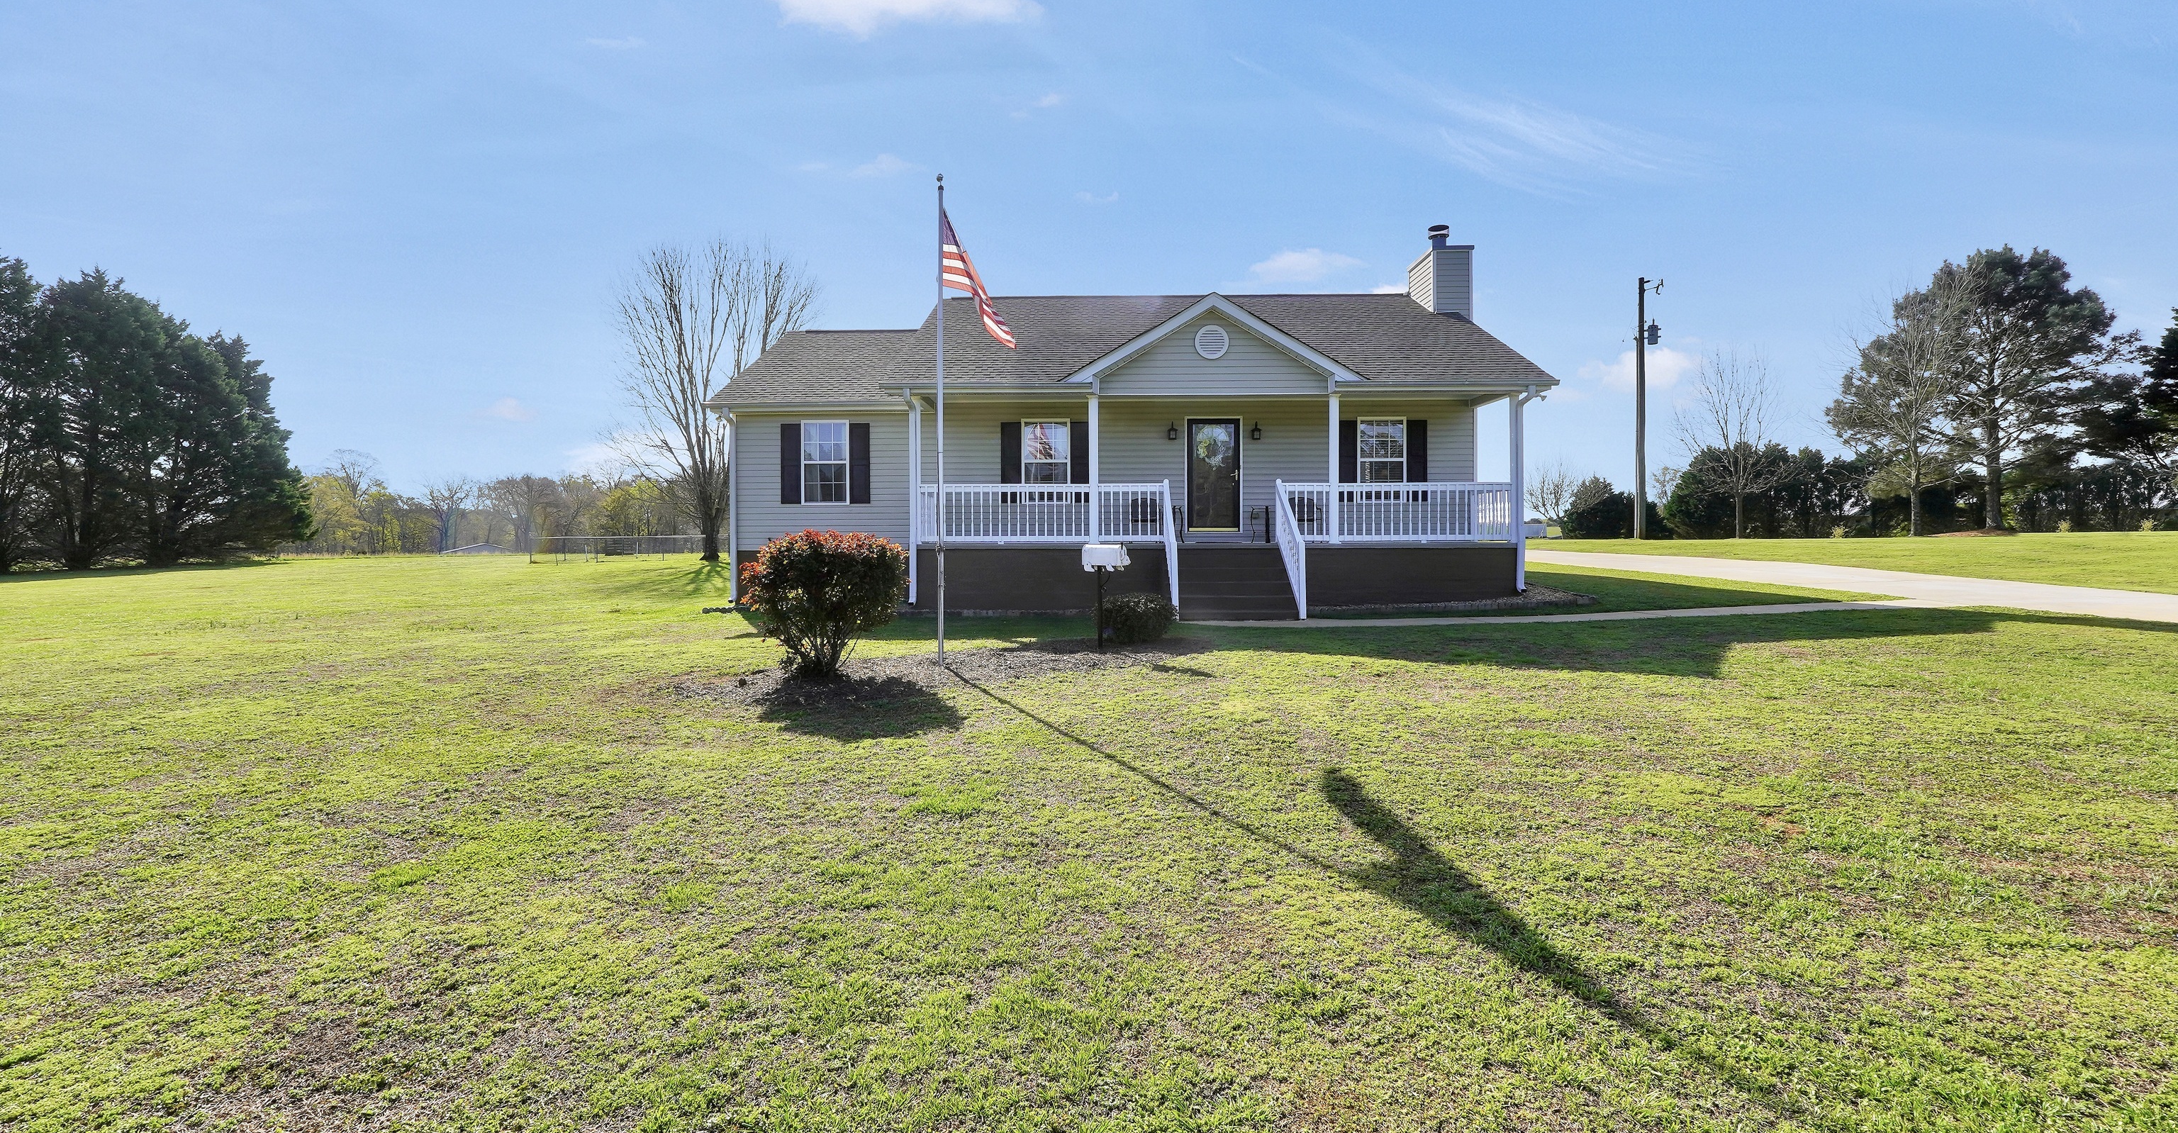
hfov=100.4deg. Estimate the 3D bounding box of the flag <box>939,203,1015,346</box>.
[{"bbox_3d":[-1.080,-2.850,9.000,0.850,1.320,0.270,-1,2,-27],"label":"flag"}]

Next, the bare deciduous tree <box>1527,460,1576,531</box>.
[{"bbox_3d":[25.500,-3.850,50.000,3.400,4.300,3.400,0,2,0],"label":"bare deciduous tree"}]

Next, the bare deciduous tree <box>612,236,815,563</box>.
[{"bbox_3d":[-16.200,-7.200,39.500,8.800,13.900,8.600,0,2,0],"label":"bare deciduous tree"}]

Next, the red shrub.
[{"bbox_3d":[-2.520,0.340,8.650,1.620,1.380,1.500,0,2,0],"label":"red shrub"}]

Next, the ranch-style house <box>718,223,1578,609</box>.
[{"bbox_3d":[0.370,-3.100,18.200,13.900,7.200,10.400,0,2,1],"label":"ranch-style house"}]

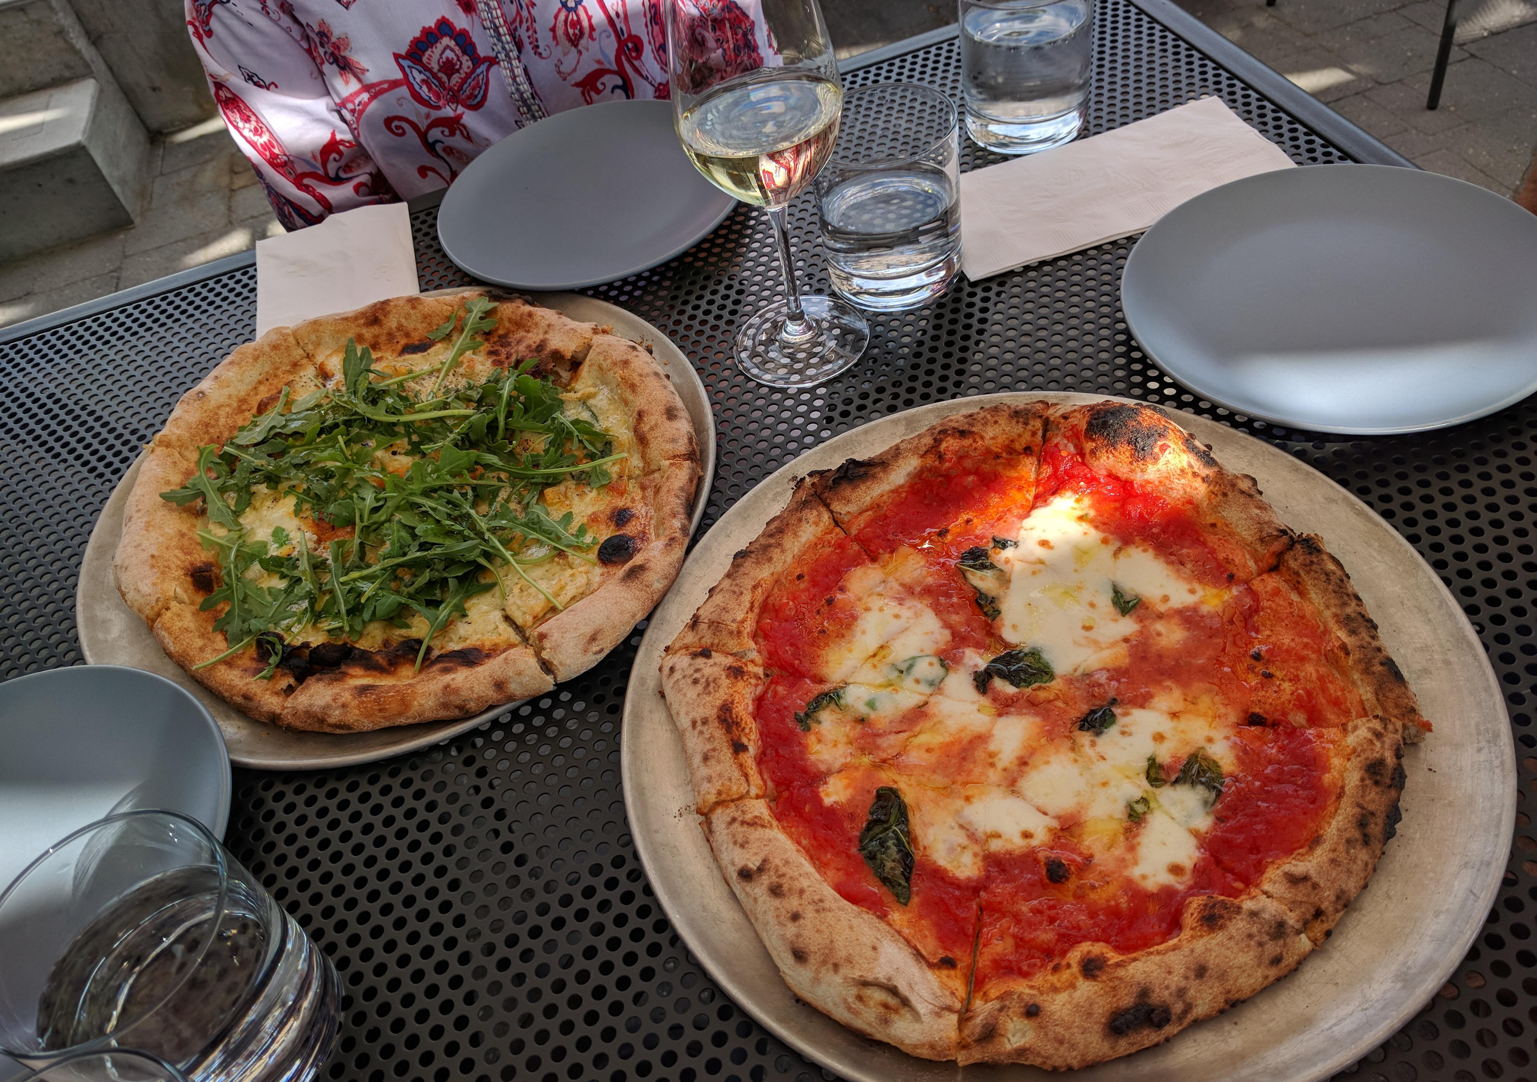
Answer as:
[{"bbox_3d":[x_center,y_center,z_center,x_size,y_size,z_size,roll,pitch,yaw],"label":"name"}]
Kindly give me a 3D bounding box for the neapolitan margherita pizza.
[{"bbox_3d":[0.101,0.056,0.462,0.285,0.028,0.285,-14,48,0],"label":"neapolitan margherita pizza"}]

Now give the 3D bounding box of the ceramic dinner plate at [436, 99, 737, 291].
[{"bbox_3d":[-0.112,-0.228,0.762,0.214,0.022,0.214,-6,49,7],"label":"ceramic dinner plate"}]

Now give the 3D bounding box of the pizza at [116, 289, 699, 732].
[{"bbox_3d":[-0.189,-0.033,0.596,0.317,0.035,0.277,25,59,29],"label":"pizza"}]

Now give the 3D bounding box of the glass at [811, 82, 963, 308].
[{"bbox_3d":[0.067,-0.188,0.641,0.080,0.094,0.080,-6,49,7],"label":"glass"}]

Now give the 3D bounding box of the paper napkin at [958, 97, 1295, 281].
[{"bbox_3d":[0.200,-0.215,0.696,0.208,0.004,0.104,-18,48,-3],"label":"paper napkin"}]

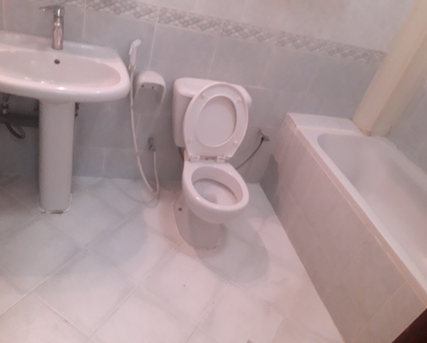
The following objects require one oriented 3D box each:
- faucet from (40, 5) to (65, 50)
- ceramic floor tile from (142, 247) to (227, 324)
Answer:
[{"bbox_3d":[-0.698,-0.599,1.526,0.100,0.170,0.130,3,37,-21],"label":"faucet"},{"bbox_3d":[-0.141,0.565,1.790,0.330,0.010,0.330,29,36,16],"label":"ceramic floor tile"}]

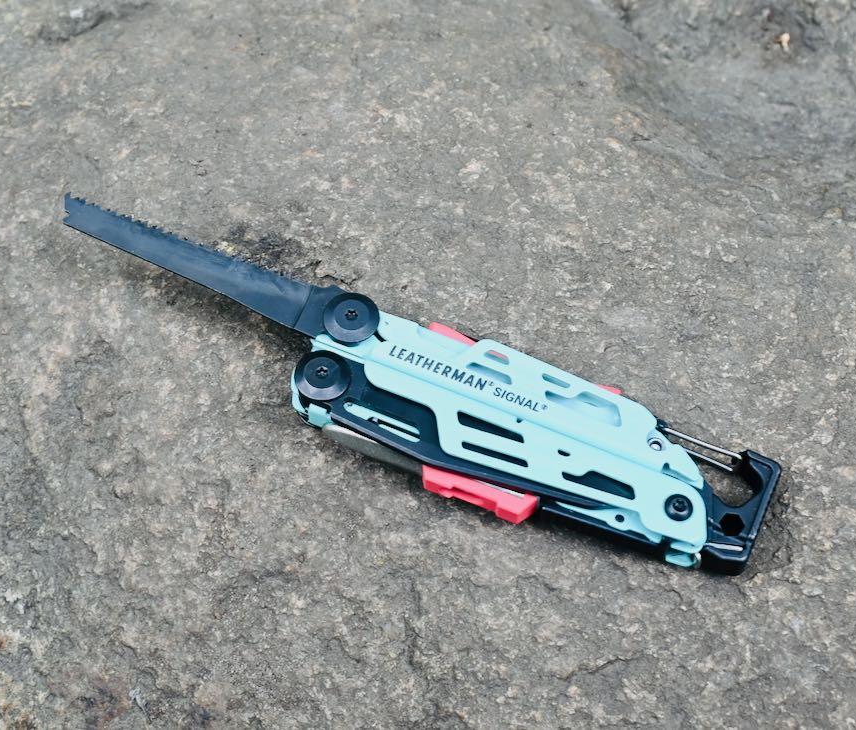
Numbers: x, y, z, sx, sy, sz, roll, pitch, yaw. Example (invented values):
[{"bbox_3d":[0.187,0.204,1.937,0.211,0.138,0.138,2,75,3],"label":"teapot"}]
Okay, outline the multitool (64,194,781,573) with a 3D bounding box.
[{"bbox_3d":[-0.013,0.004,0.269,0.190,0.019,0.040,21,64,10],"label":"multitool"}]

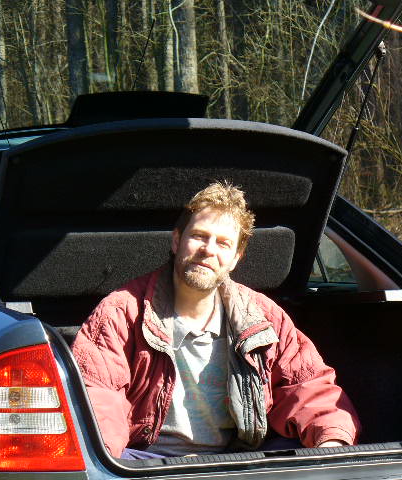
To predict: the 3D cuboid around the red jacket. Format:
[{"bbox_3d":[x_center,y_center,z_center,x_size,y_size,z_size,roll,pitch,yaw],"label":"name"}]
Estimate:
[{"bbox_3d":[0.037,0.321,5.500,0.700,0.540,0.400,-1,5,-4],"label":"red jacket"}]

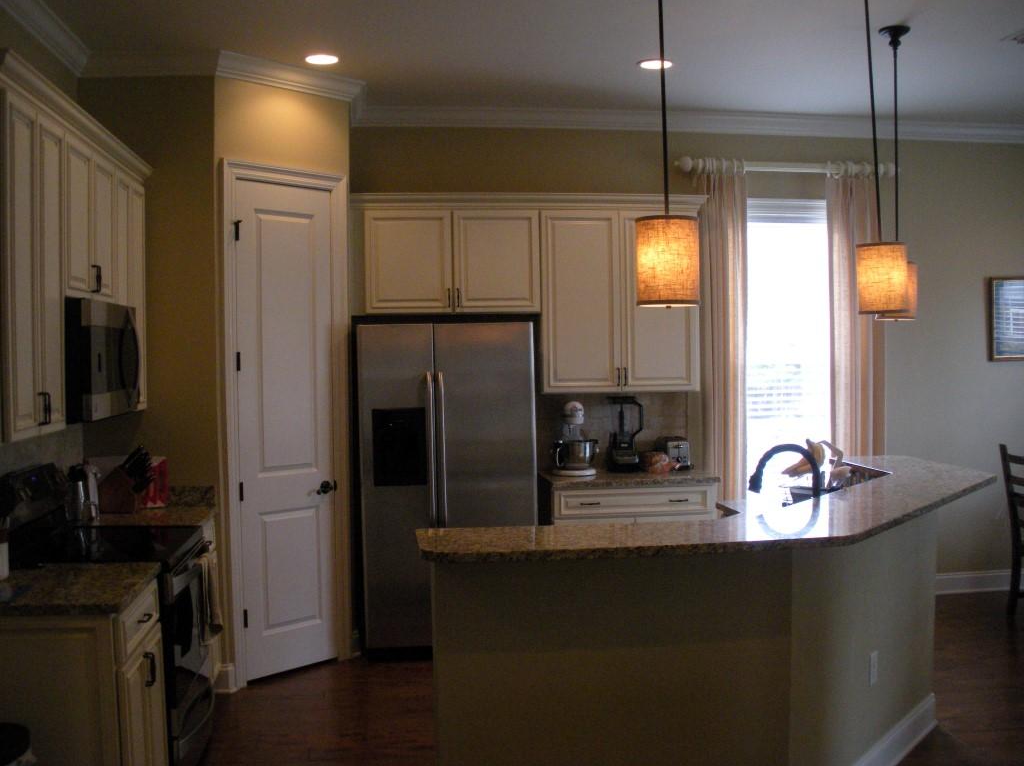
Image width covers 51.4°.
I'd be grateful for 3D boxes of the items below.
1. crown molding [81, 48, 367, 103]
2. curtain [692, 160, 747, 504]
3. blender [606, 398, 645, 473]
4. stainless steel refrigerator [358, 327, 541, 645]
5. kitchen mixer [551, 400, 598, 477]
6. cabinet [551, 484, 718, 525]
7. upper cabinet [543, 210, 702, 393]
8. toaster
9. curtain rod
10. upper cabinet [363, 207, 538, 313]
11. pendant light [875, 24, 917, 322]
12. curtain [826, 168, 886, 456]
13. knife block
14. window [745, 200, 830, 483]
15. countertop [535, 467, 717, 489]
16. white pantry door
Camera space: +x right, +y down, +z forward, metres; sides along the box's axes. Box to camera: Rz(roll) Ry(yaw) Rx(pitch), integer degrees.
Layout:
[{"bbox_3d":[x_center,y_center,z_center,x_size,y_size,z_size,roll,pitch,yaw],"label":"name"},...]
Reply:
[{"bbox_3d":[-1.336,-1.482,5.135,1.490,0.120,0.429,-2,2,-28],"label":"crown molding"},{"bbox_3d":[1.261,0.045,6.394,0.350,2.690,0.130,-1,2,-7],"label":"curtain"},{"bbox_3d":[0.645,0.294,6.111,0.200,0.425,0.200,-1,2,-4],"label":"blender"},{"bbox_3d":[-0.371,0.562,5.848,0.910,1.758,0.820,-1,2,-7],"label":"stainless steel refrigerator"},{"bbox_3d":[0.360,0.315,6.155,0.262,0.420,0.360,-1,2,-7],"label":"kitchen mixer"},{"bbox_3d":[0.627,0.982,6.006,0.900,0.880,0.610,-1,2,-7],"label":"cabinet"},{"bbox_3d":[0.597,-0.468,6.214,0.915,1.040,0.340,-1,2,-7],"label":"upper cabinet"},{"bbox_3d":[0.942,0.408,6.203,0.150,0.180,0.260,-1,2,-3],"label":"toaster"},{"bbox_3d":[1.670,-1.302,6.416,1.420,0.090,0.100,-1,2,-7],"label":"curtain rod"},{"bbox_3d":[-0.350,-0.678,6.088,1.000,0.585,0.340,-1,2,-7],"label":"upper cabinet"},{"bbox_3d":[1.693,-0.923,4.692,0.190,1.284,0.190,-1,2,-7],"label":"pendant light"},{"bbox_3d":[2.064,0.064,6.378,0.370,2.630,0.110,-1,2,-7],"label":"curtain"},{"bbox_3d":[-1.732,0.467,4.692,0.165,0.205,0.100,-1,2,-7],"label":"knife block"},{"bbox_3d":[1.648,-0.152,6.410,0.720,1.880,0.100,-1,2,-7],"label":"window"},{"bbox_3d":[0.646,0.538,6.103,0.935,0.036,0.645,-1,2,-7],"label":"countertop"},{"bbox_3d":[-1.128,0.230,5.372,0.045,2.440,0.590,1,2,40],"label":"white pantry door"}]

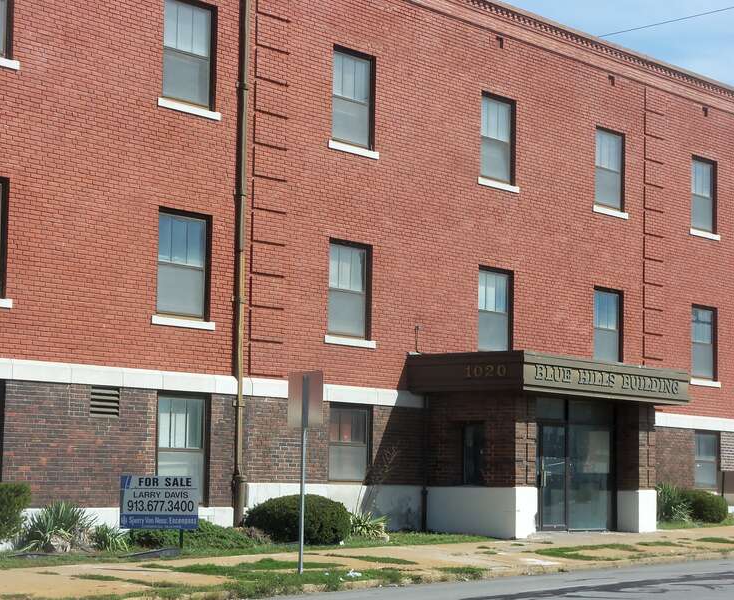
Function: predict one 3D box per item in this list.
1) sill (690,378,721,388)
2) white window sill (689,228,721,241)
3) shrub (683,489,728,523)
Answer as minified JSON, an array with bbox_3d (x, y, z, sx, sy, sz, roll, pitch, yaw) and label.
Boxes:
[{"bbox_3d":[7.683,1.891,42.011,0.180,0.130,1.400,-4,-8,39],"label":"sill"},{"bbox_3d":[7.830,-1.494,42.953,0.180,0.133,1.430,-4,-7,38],"label":"white window sill"},{"bbox_3d":[7.249,4.401,39.592,0.900,0.700,0.920,1,-6,0],"label":"shrub"}]

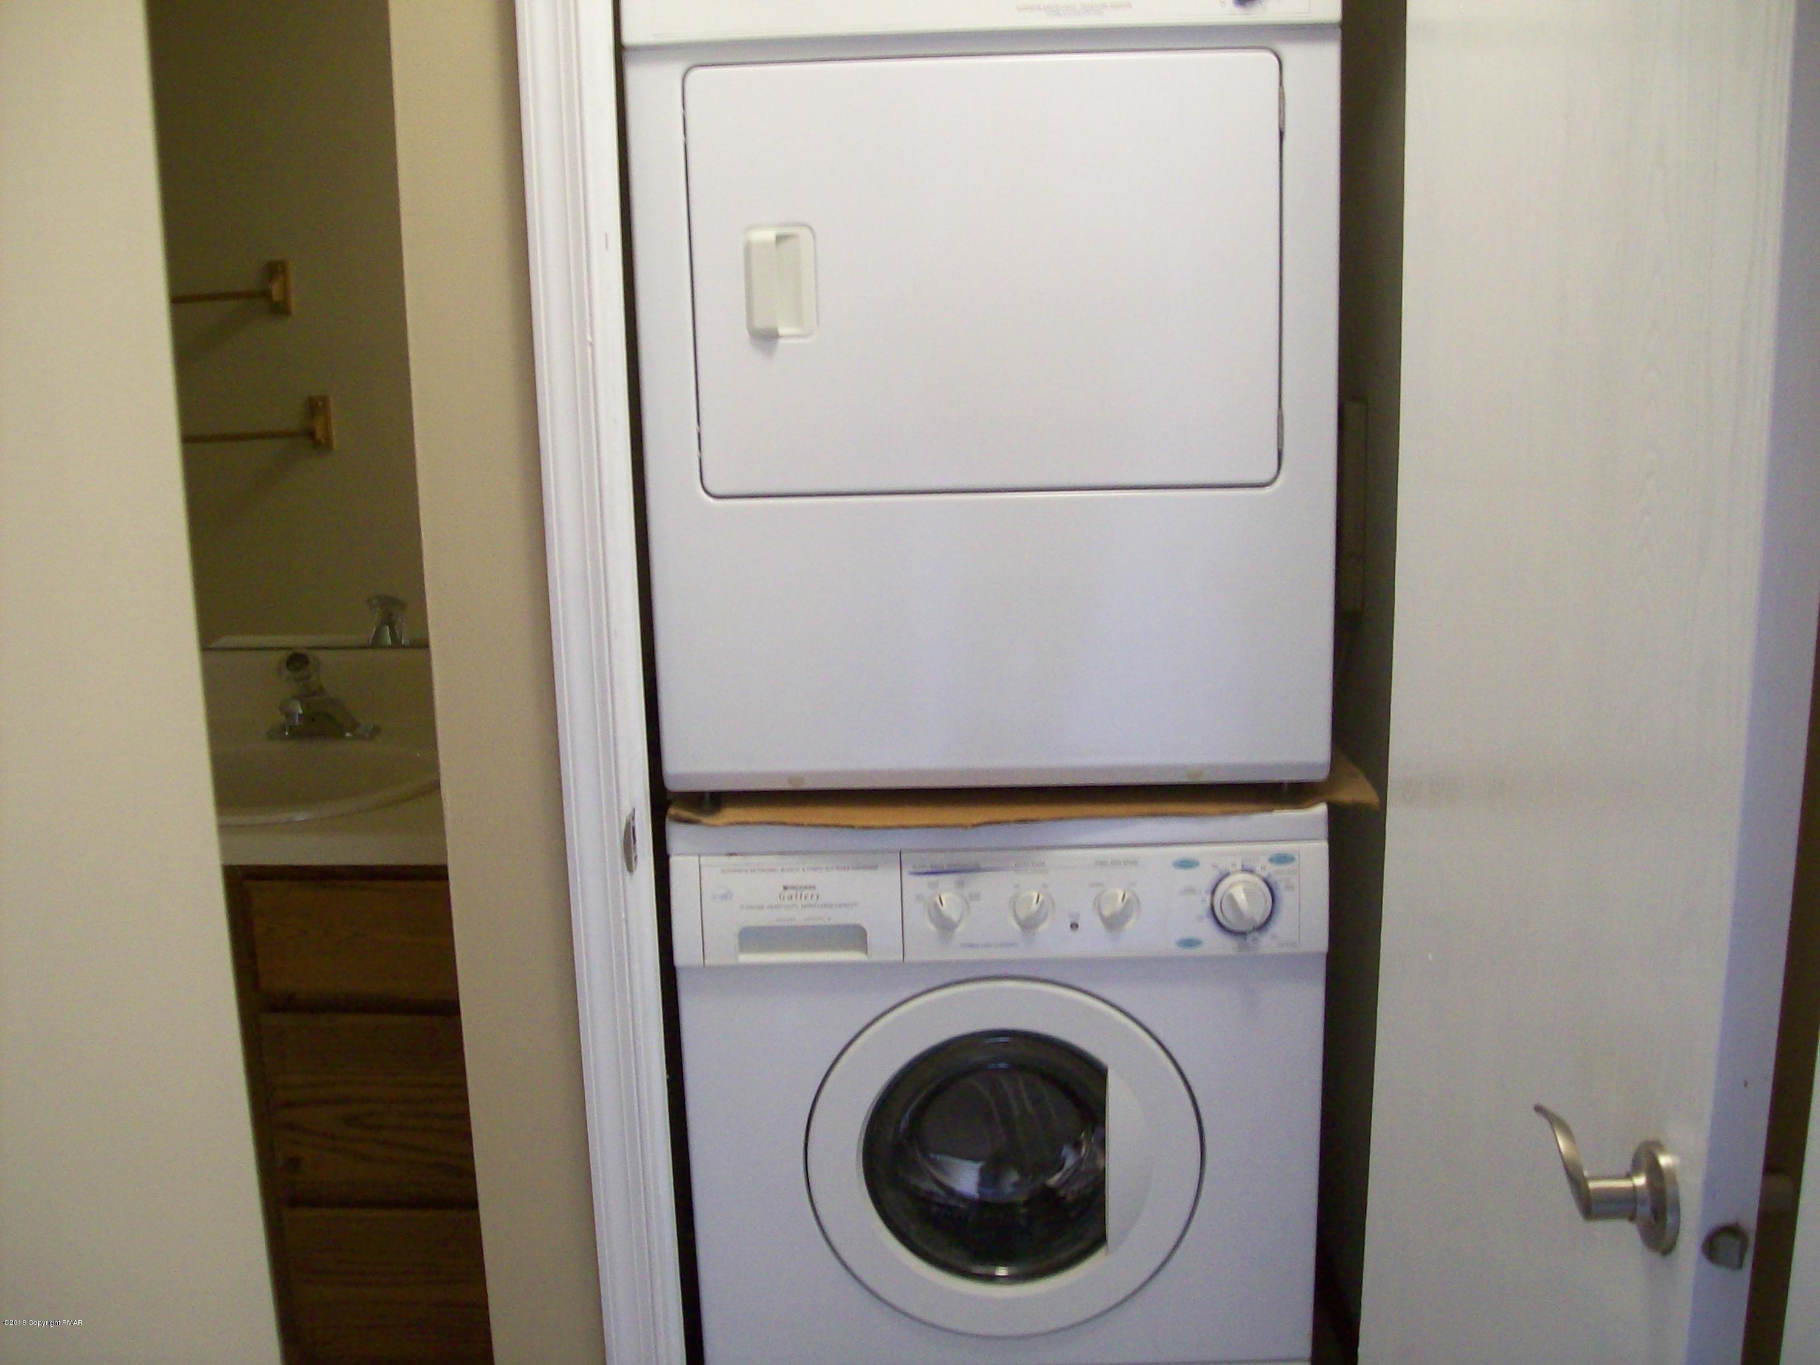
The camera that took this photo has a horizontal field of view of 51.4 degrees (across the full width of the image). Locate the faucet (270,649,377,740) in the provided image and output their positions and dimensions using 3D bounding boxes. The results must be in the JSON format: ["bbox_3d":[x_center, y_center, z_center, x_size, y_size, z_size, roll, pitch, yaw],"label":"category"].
[{"bbox_3d":[-0.806,0.019,2.545,0.150,0.120,0.142,-1,12,2],"label":"faucet"}]

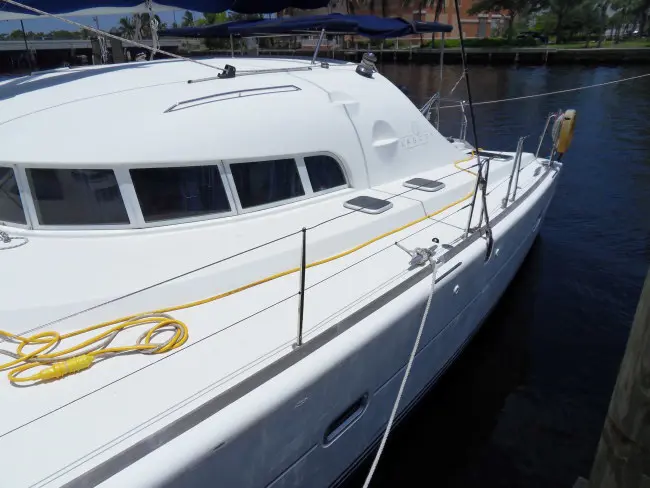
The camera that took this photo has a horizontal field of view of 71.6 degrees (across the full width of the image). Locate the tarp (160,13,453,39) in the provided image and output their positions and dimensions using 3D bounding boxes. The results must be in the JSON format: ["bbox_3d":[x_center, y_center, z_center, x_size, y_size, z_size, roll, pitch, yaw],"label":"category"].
[{"bbox_3d":[-0.437,-2.749,5.685,3.650,0.300,1.780,21,32,37],"label":"tarp"}]

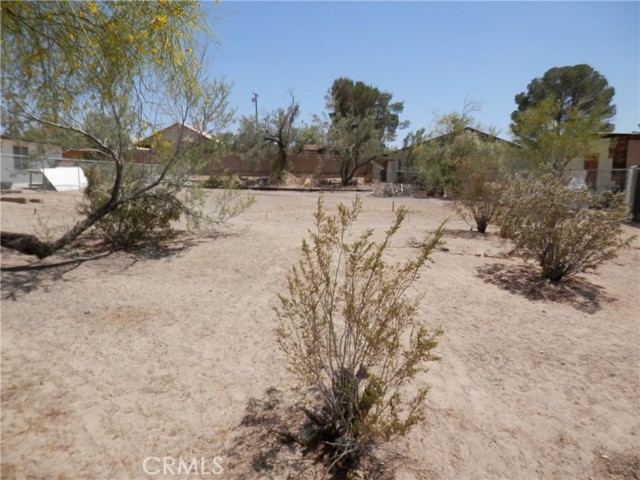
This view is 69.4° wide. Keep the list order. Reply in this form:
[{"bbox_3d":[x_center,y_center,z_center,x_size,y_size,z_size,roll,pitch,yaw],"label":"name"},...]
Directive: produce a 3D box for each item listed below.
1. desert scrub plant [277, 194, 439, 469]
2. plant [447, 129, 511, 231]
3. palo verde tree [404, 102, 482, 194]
[{"bbox_3d":[0.195,0.426,2.279,0.818,1.277,0.777,1,9,5],"label":"desert scrub plant"},{"bbox_3d":[3.124,-1.139,9.053,1.198,1.963,1.138,3,9,19],"label":"plant"},{"bbox_3d":[4.687,-3.427,17.543,2.803,3.466,2.663,2,9,15],"label":"palo verde tree"}]

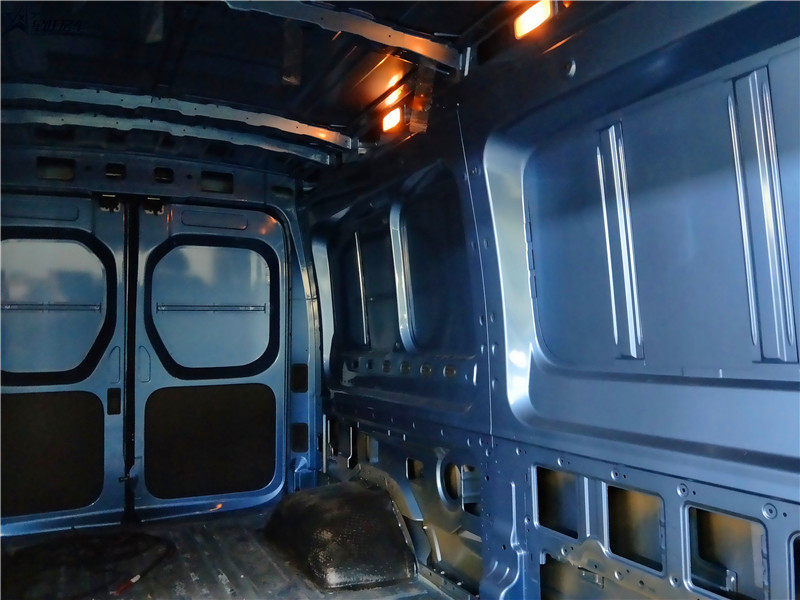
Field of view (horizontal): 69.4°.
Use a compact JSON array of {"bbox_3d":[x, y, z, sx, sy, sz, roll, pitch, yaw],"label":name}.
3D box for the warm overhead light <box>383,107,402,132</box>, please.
[{"bbox_3d":[-0.026,-0.642,2.052,0.028,0.050,0.120,-4,-1,-29],"label":"warm overhead light"}]

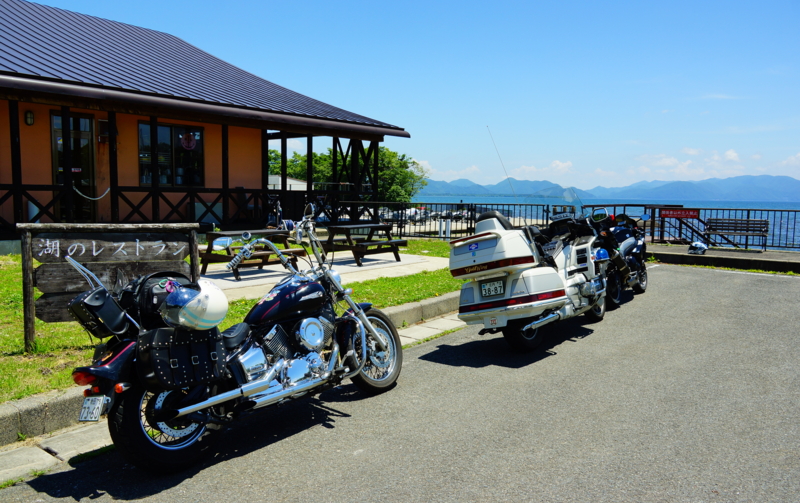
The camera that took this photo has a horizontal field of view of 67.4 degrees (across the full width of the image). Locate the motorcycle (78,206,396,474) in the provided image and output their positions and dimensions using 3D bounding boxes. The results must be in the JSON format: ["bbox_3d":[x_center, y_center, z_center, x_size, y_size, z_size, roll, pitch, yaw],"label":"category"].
[{"bbox_3d":[-0.825,0.407,3.802,0.960,1.370,2.420,5,7,38],"label":"motorcycle"}]

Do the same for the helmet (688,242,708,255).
[{"bbox_3d":[6.565,-0.067,13.196,0.360,0.280,0.270,1,5,2],"label":"helmet"}]

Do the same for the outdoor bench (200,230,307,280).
[{"bbox_3d":[-2.392,0.023,9.682,1.390,0.700,1.450,5,7,36],"label":"outdoor bench"}]

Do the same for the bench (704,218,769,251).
[{"bbox_3d":[8.425,-0.428,15.010,1.360,0.780,0.580,4,6,33],"label":"bench"}]

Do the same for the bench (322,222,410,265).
[{"bbox_3d":[-0.786,-0.141,11.709,1.390,0.700,1.450,5,7,36],"label":"bench"}]

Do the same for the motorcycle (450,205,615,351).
[{"bbox_3d":[1.563,0.175,6.130,0.950,1.420,2.660,5,7,38],"label":"motorcycle"}]

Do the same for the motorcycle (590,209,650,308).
[{"bbox_3d":[3.149,0.131,8.365,0.780,1.160,2.130,5,7,36],"label":"motorcycle"}]

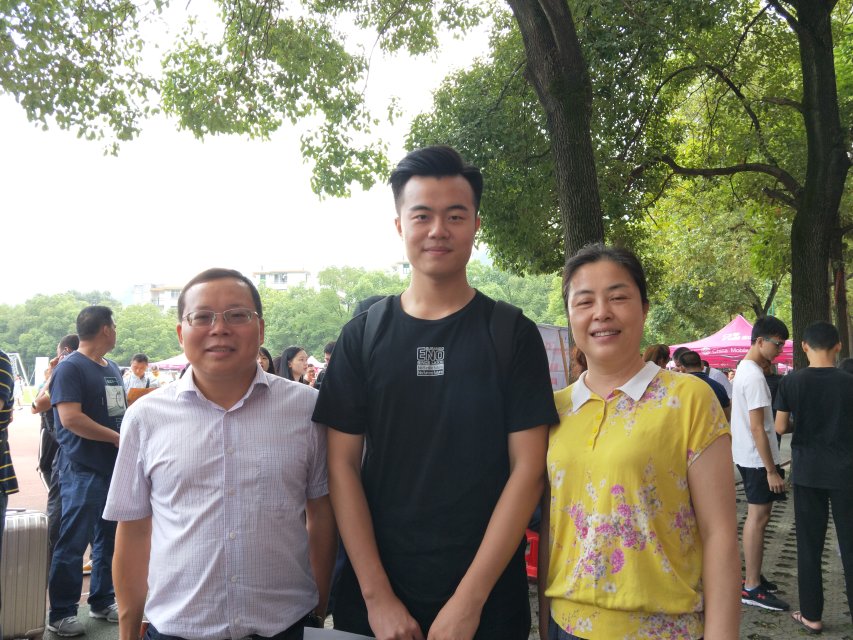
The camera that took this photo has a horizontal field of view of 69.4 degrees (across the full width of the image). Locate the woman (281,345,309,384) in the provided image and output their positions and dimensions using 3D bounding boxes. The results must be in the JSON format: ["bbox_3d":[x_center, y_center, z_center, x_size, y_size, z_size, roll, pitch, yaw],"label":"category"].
[{"bbox_3d":[-1.019,1.002,4.675,0.320,1.610,0.460,-3,-6,27],"label":"woman"}]

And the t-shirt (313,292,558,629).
[{"bbox_3d":[0.019,0.277,1.270,0.510,0.670,0.280,-1,-5,2],"label":"t-shirt"}]

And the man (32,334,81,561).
[{"bbox_3d":[-2.696,0.955,4.521,0.420,1.700,0.520,-2,-6,15],"label":"man"}]

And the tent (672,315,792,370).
[{"bbox_3d":[7.225,1.249,14.073,3.100,2.750,3.100,-2,-6,21],"label":"tent"}]

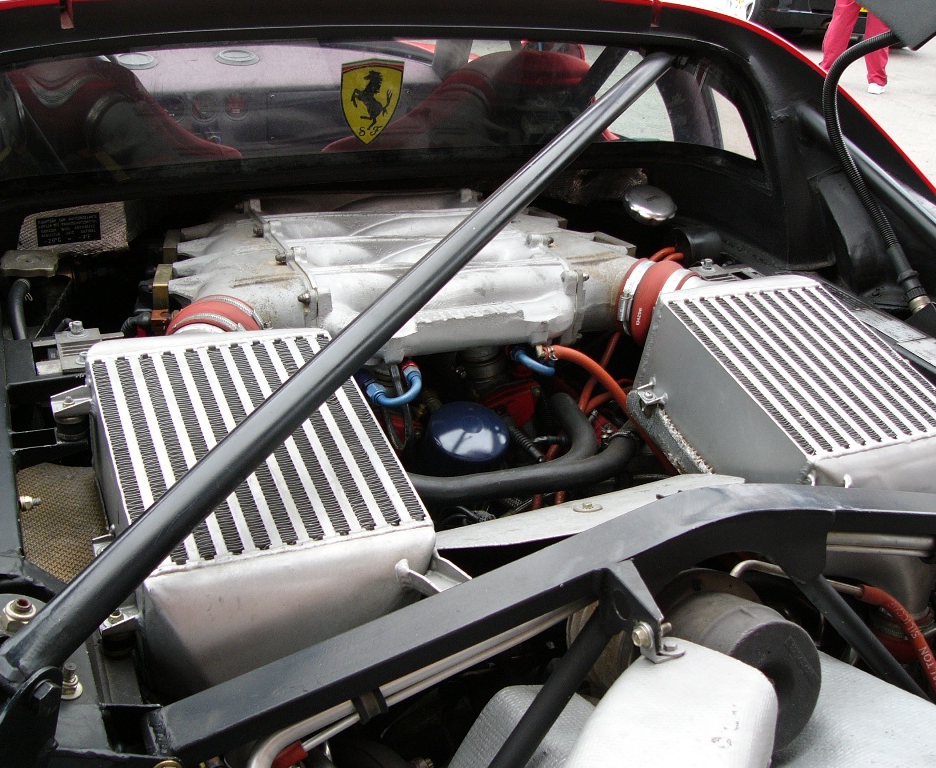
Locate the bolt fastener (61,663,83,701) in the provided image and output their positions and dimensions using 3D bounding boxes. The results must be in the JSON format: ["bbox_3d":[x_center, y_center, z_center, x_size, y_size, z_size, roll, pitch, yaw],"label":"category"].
[{"bbox_3d":[-0.283,0.210,0.756,0.021,0.021,0.021,3,24,-32],"label":"bolt fastener"}]

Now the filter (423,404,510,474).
[{"bbox_3d":[-0.008,0.087,1.250,0.095,0.115,0.095,-7,46,-25],"label":"filter"}]

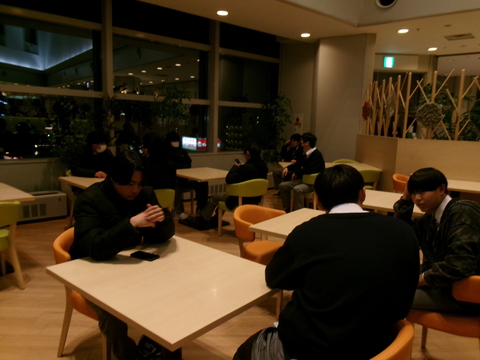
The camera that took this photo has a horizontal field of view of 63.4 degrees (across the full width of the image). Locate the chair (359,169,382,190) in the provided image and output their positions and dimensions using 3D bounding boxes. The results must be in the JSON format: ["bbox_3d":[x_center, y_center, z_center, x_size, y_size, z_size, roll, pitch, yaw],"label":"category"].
[{"bbox_3d":[1.809,0.179,5.970,0.530,0.730,0.530,1,9,-6],"label":"chair"}]

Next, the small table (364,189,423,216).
[{"bbox_3d":[1.403,0.524,3.776,0.920,0.700,0.760,7,10,31],"label":"small table"}]

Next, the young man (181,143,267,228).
[{"bbox_3d":[-0.092,0.088,4.843,0.860,1.160,0.520,8,11,37],"label":"young man"}]

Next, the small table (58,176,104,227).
[{"bbox_3d":[-1.489,0.330,4.392,0.760,0.700,0.910,-6,12,-42],"label":"small table"}]

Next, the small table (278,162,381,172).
[{"bbox_3d":[1.414,0.121,6.365,1.500,0.700,0.900,1,9,-4],"label":"small table"}]

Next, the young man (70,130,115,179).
[{"bbox_3d":[-1.744,0.013,4.743,0.540,1.200,0.740,-7,12,-44],"label":"young man"}]

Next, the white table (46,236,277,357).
[{"bbox_3d":[-0.332,0.780,1.876,0.900,0.700,0.750,9,12,39],"label":"white table"}]

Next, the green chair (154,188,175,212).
[{"bbox_3d":[-0.981,0.428,3.887,0.530,0.740,0.520,10,12,43],"label":"green chair"}]

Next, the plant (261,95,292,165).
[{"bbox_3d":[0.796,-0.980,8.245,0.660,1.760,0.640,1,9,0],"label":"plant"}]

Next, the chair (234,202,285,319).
[{"bbox_3d":[0.185,0.579,3.147,0.530,0.730,0.510,7,10,31],"label":"chair"}]

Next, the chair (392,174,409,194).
[{"bbox_3d":[2.198,0.352,4.979,0.550,0.730,0.560,6,10,23],"label":"chair"}]

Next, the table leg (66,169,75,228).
[{"bbox_3d":[-2.047,0.273,4.698,0.060,0.660,0.060,-6,12,-42],"label":"table leg"}]

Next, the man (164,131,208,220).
[{"bbox_3d":[-0.808,-0.072,5.519,0.780,1.230,0.520,9,12,41],"label":"man"}]

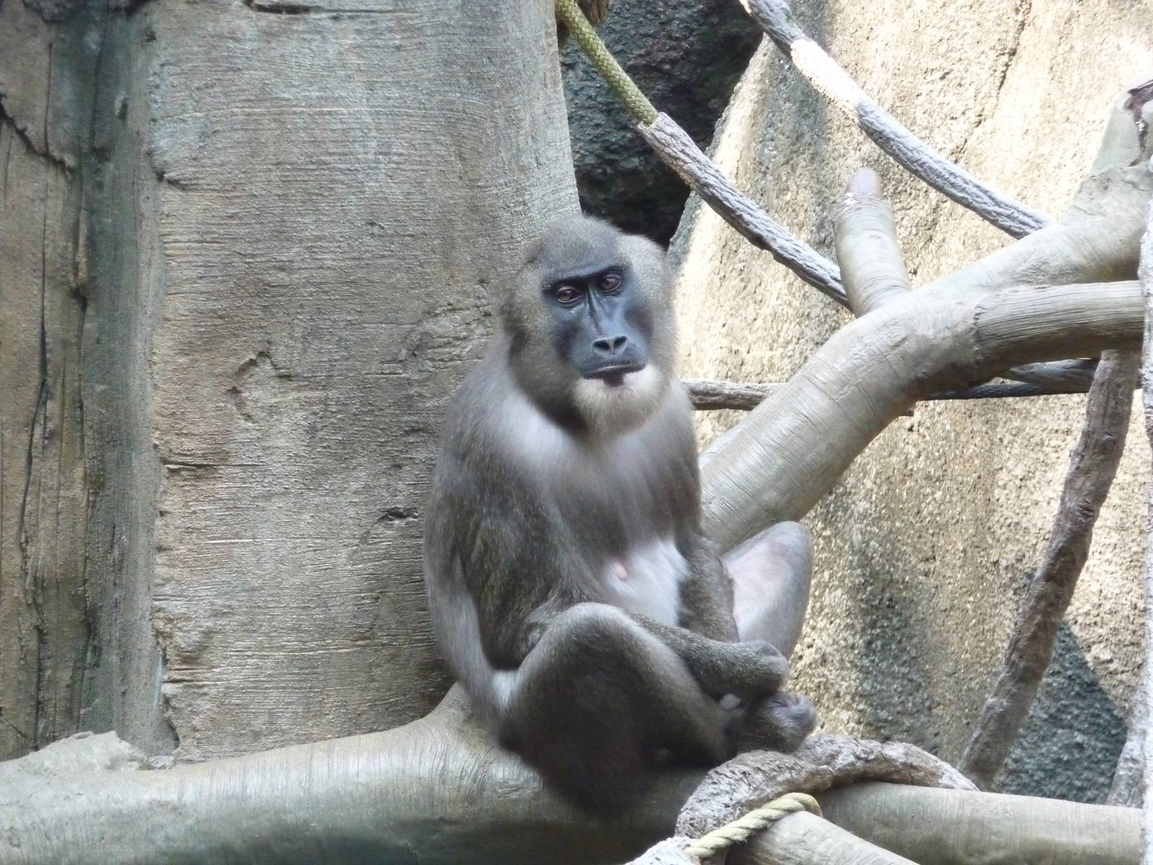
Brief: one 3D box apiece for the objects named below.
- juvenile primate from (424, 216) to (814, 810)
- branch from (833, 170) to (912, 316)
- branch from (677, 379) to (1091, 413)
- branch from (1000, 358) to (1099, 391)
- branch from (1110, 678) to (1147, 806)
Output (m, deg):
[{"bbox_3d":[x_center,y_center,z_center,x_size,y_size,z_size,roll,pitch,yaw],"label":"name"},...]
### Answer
[{"bbox_3d":[0.042,0.075,7.900,0.330,0.550,0.360,1,-2,-35],"label":"juvenile primate"},{"bbox_3d":[0.282,-0.181,8.100,0.062,0.140,0.064,-8,0,0],"label":"branch"},{"bbox_3d":[0.307,-0.037,8.350,0.420,0.032,0.036,-1,0,0],"label":"branch"},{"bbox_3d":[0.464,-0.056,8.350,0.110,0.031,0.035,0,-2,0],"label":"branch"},{"bbox_3d":[0.545,0.306,8.400,0.038,0.135,0.038,13,0,0],"label":"branch"}]

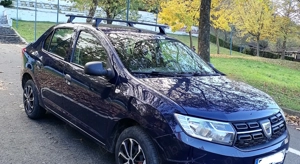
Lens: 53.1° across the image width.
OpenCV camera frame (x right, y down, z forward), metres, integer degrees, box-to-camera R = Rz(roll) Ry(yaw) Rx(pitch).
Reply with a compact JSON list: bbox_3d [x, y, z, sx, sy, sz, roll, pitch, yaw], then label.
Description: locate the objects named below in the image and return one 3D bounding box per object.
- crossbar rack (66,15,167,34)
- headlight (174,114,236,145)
[{"bbox_3d":[-0.435,-0.780,4.193,1.230,0.140,0.800,-1,10,-40],"label":"crossbar rack"},{"bbox_3d":[0.413,0.363,2.264,0.400,0.210,0.340,1,9,-32],"label":"headlight"}]

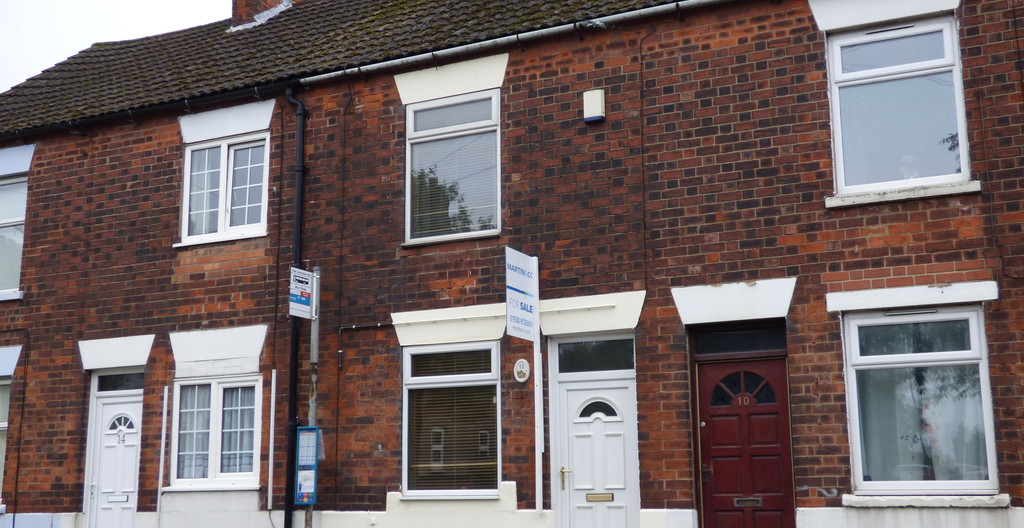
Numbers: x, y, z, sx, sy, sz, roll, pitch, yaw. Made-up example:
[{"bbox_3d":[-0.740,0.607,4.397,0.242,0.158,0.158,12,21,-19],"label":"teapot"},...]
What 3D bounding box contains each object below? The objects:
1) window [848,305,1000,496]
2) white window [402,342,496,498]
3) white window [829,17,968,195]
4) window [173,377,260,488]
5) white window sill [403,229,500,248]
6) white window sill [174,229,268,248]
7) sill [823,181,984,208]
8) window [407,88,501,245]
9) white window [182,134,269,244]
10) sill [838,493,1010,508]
[{"bbox_3d":[3.444,1.162,9.738,1.138,1.530,0.090,-6,-11,26],"label":"window"},{"bbox_3d":[-0.589,1.561,11.632,1.123,1.513,0.090,-6,-11,26],"label":"white window"},{"bbox_3d":[3.337,-1.343,9.969,1.061,1.442,0.100,-6,-13,24],"label":"white window"},{"bbox_3d":[-3.121,1.805,12.304,1.169,1.169,0.100,-6,-13,24],"label":"window"},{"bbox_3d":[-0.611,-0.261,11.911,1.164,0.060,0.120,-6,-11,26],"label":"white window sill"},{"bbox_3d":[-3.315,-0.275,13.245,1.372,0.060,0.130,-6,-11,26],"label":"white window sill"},{"bbox_3d":[3.288,-0.564,9.708,1.232,0.082,0.150,-6,-13,24],"label":"sill"},{"bbox_3d":[-0.578,-0.964,11.645,1.066,1.481,0.100,-6,-13,24],"label":"window"},{"bbox_3d":[-3.294,-0.869,13.412,1.249,1.186,0.090,-6,-11,26],"label":"white window"},{"bbox_3d":[3.296,1.893,9.215,1.247,0.099,0.150,-6,-13,24],"label":"sill"}]

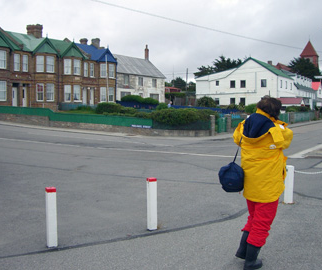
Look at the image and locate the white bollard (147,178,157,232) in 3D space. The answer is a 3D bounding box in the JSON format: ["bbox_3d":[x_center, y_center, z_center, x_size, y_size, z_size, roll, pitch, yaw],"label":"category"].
[{"bbox_3d":[-0.115,0.909,5.204,0.105,0.652,0.105,-2,4,-20],"label":"white bollard"}]

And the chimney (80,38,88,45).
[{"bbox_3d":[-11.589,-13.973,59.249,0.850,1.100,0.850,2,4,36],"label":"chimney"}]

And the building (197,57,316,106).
[{"bbox_3d":[20.491,-9.759,80.722,14.790,8.320,30.000,2,4,31],"label":"building"}]

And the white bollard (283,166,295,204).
[{"bbox_3d":[2.132,0.827,6.572,0.122,0.600,0.122,0,4,12],"label":"white bollard"}]

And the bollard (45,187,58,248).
[{"bbox_3d":[-1.249,0.955,4.556,0.104,0.665,0.104,-2,4,-26],"label":"bollard"}]

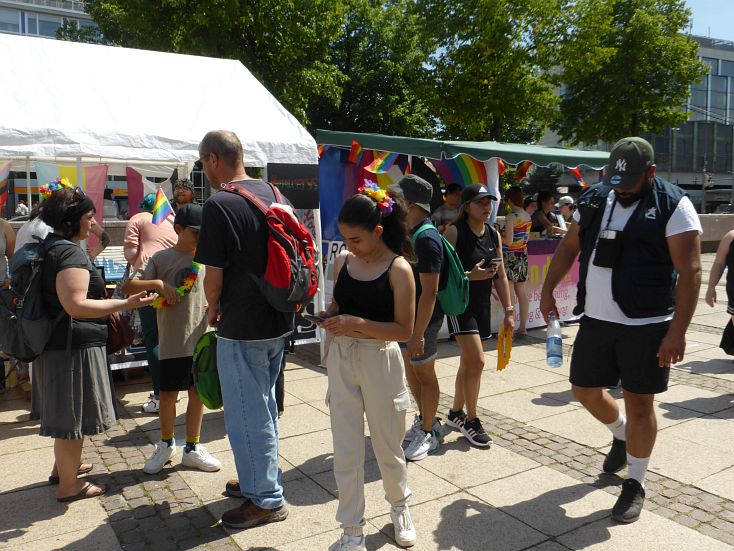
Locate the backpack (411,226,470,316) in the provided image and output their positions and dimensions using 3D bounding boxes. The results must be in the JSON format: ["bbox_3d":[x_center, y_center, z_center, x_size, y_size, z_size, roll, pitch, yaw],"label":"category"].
[{"bbox_3d":[0.466,-0.031,3.930,0.280,0.520,0.300,-3,6,-25],"label":"backpack"}]

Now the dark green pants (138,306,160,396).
[{"bbox_3d":[-1.530,0.441,4.760,0.310,0.920,0.340,4,8,41],"label":"dark green pants"}]

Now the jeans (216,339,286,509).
[{"bbox_3d":[-0.558,0.624,3.050,0.340,0.940,0.420,0,6,10],"label":"jeans"}]

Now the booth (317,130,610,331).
[{"bbox_3d":[1.319,-0.661,8.311,3.150,2.560,2.800,-4,7,-31],"label":"booth"}]

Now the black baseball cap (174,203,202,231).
[{"bbox_3d":[-0.988,-0.328,3.570,0.175,0.135,0.245,-6,19,-43],"label":"black baseball cap"}]

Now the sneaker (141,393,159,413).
[{"bbox_3d":[-1.561,0.940,4.740,0.270,0.120,0.105,-4,6,-27],"label":"sneaker"}]

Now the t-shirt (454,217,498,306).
[{"bbox_3d":[0.700,-0.082,4.030,0.360,0.580,0.250,-3,6,-22],"label":"t-shirt"}]

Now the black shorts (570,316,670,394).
[{"bbox_3d":[1.252,0.354,3.130,0.440,0.410,0.320,5,8,41],"label":"black shorts"}]

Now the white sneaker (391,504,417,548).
[{"bbox_3d":[0.161,1.120,2.930,0.098,0.110,0.270,0,6,-5],"label":"white sneaker"}]

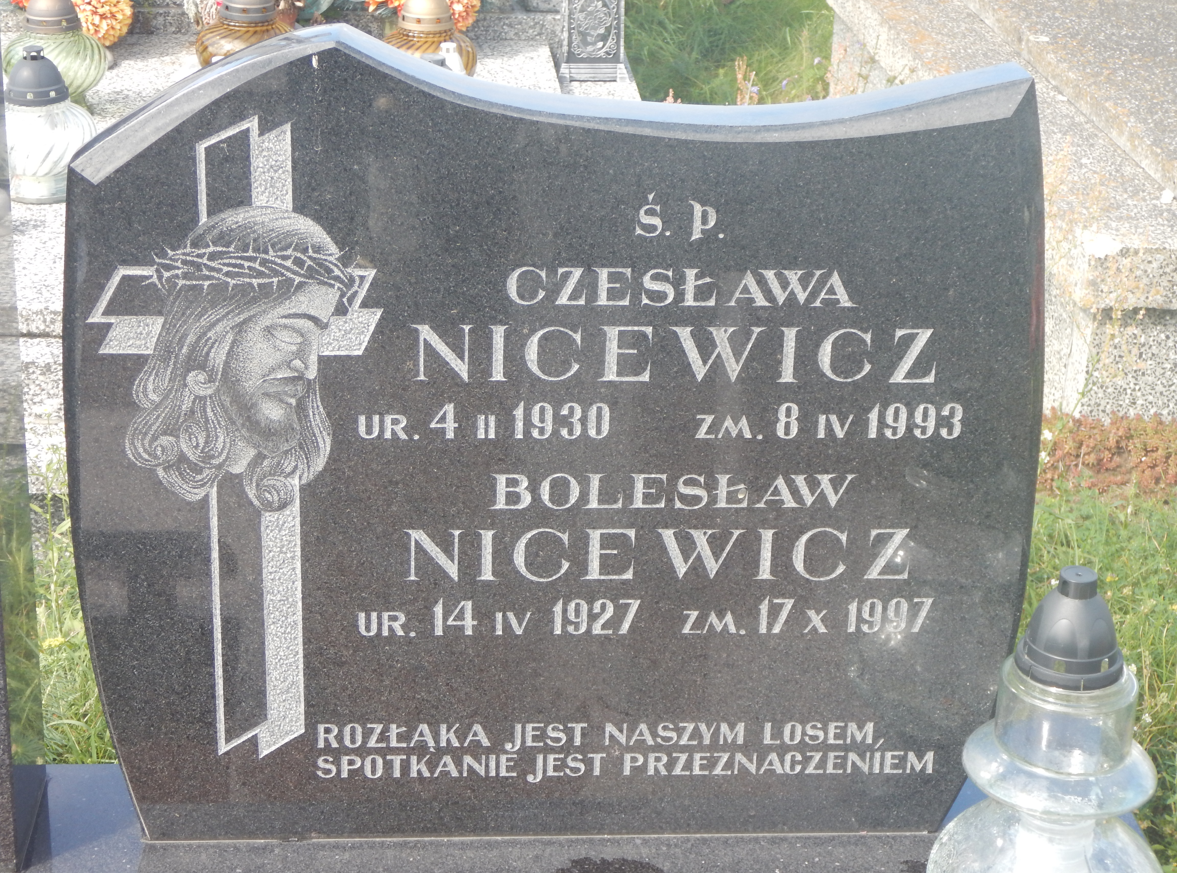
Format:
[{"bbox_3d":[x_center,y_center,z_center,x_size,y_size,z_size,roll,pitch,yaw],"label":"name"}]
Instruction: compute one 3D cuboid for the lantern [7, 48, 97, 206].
[{"bbox_3d":[-0.832,-0.476,3.450,0.168,0.229,0.168,2,24,0],"label":"lantern"}]

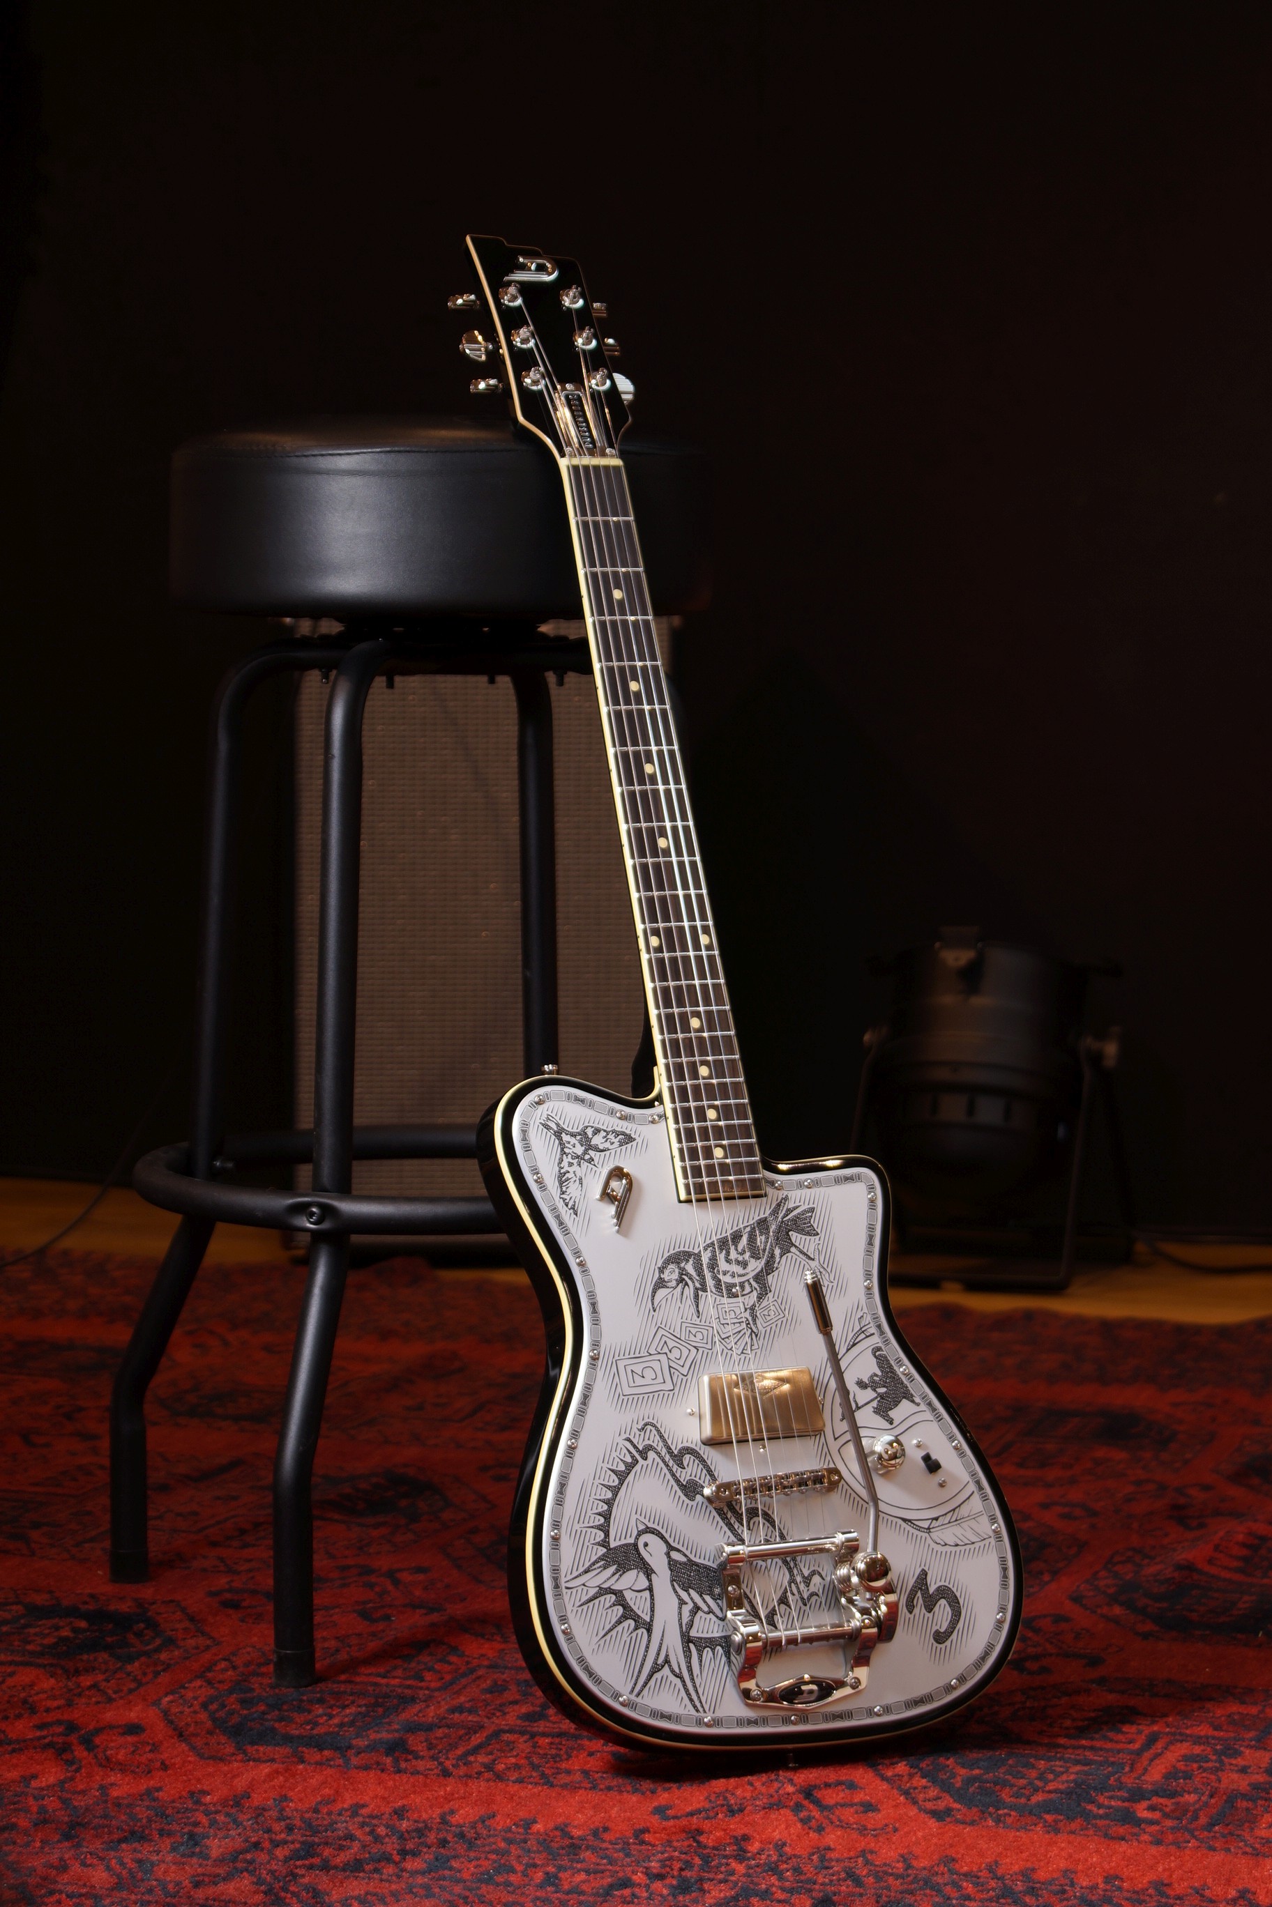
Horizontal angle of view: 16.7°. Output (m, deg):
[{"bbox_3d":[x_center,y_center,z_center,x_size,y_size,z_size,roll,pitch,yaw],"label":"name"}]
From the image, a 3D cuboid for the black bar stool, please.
[{"bbox_3d":[-0.134,0.047,2.946,0.435,0.803,0.435,1,5,0],"label":"black bar stool"}]

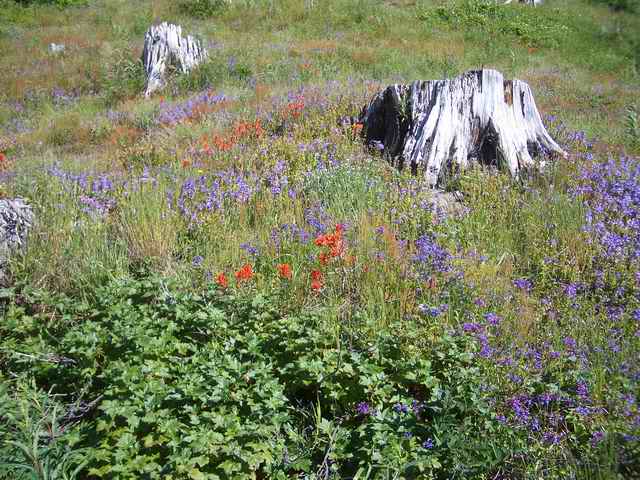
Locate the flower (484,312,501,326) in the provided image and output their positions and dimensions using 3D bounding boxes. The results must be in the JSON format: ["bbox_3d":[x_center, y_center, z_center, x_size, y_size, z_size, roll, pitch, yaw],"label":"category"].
[{"bbox_3d":[0.626,0.289,2.350,0.055,0.049,0.052,2,9,15],"label":"flower"}]

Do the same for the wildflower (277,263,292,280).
[{"bbox_3d":[-0.151,0.134,2.750,0.065,0.074,0.060,-1,9,-3],"label":"wildflower"}]

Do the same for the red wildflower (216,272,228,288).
[{"bbox_3d":[-0.407,0.169,2.700,0.048,0.065,0.050,-1,9,-9],"label":"red wildflower"}]

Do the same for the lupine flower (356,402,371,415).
[{"bbox_3d":[0.128,0.495,1.900,0.039,0.034,0.040,1,9,4],"label":"lupine flower"}]

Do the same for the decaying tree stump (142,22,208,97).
[{"bbox_3d":[-1.697,-2.120,7.600,0.775,0.834,0.660,-2,9,-12],"label":"decaying tree stump"}]

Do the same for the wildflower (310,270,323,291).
[{"bbox_3d":[-0.015,0.169,2.700,0.048,0.081,0.050,0,9,0],"label":"wildflower"}]

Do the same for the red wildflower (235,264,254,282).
[{"bbox_3d":[-0.321,0.142,2.750,0.081,0.074,0.065,-1,9,-7],"label":"red wildflower"}]

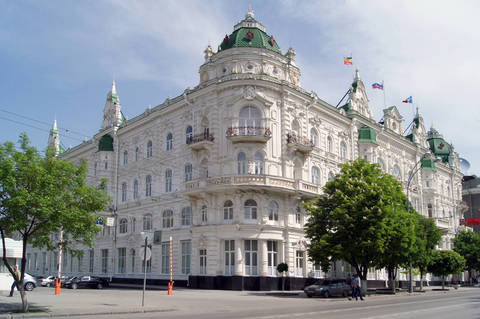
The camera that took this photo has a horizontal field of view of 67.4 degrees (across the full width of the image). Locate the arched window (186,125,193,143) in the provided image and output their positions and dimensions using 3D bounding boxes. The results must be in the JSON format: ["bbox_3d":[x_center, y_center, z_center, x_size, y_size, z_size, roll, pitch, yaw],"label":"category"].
[{"bbox_3d":[-6.336,-3.282,45.390,1.150,2.200,0.300,-8,-12,41],"label":"arched window"}]

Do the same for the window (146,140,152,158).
[{"bbox_3d":[-11.470,-1.270,45.720,1.150,2.300,0.300,-12,-18,39],"label":"window"}]

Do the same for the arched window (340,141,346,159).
[{"bbox_3d":[13.300,-1.240,46.130,1.150,2.300,0.300,11,-18,-38],"label":"arched window"}]

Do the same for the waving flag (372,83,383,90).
[{"bbox_3d":[23.258,-12.355,60.662,1.657,1.283,0.400,2,-14,-5],"label":"waving flag"}]

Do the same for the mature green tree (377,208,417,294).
[{"bbox_3d":[14.740,8.780,34.300,4.200,8.300,4.200,0,-14,0],"label":"mature green tree"}]

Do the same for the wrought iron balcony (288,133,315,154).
[{"bbox_3d":[7.266,-1.936,42.977,3.300,1.700,1.200,15,-23,-40],"label":"wrought iron balcony"}]

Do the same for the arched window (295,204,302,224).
[{"bbox_3d":[6.631,6.269,40.690,1.000,2.150,0.300,15,-23,-40],"label":"arched window"}]

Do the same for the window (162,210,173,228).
[{"bbox_3d":[-8.270,6.910,41.440,1.750,2.100,0.300,-12,-18,39],"label":"window"}]

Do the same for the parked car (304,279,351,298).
[{"bbox_3d":[7.316,10.745,30.000,4.200,1.400,1.680,15,-23,-40],"label":"parked car"}]

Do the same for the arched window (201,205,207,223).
[{"bbox_3d":[-4.023,6.119,40.520,0.900,2.050,0.300,-7,-11,36],"label":"arched window"}]

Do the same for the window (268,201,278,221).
[{"bbox_3d":[3.658,5.567,39.092,1.207,2.089,0.300,11,-18,-37],"label":"window"}]

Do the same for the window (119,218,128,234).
[{"bbox_3d":[-16.449,9.472,50.993,1.850,2.250,0.300,-15,-23,40],"label":"window"}]

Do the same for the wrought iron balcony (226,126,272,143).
[{"bbox_3d":[1.015,-2.739,39.372,4.910,1.371,1.500,0,-14,2],"label":"wrought iron balcony"}]

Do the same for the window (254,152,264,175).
[{"bbox_3d":[1.980,0.410,36.950,0.950,2.300,0.300,2,-14,-10],"label":"window"}]

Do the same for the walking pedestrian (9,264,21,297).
[{"bbox_3d":[-13.984,7.522,22.300,0.650,1.760,0.520,4,-18,-11],"label":"walking pedestrian"}]

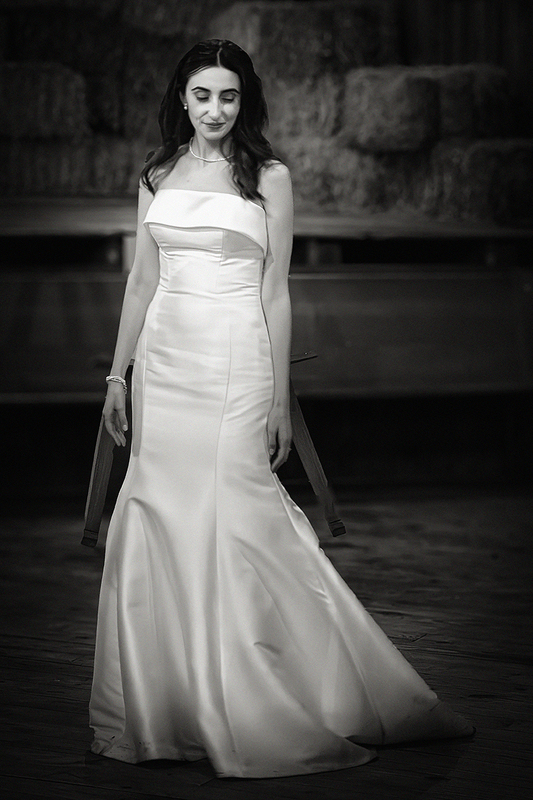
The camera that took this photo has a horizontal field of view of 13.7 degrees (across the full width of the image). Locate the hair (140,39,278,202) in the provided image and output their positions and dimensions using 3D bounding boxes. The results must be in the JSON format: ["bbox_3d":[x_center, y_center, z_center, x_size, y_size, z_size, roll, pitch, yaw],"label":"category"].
[{"bbox_3d":[-0.134,-0.657,5.220,0.315,0.385,0.250,-2,7,-15],"label":"hair"}]

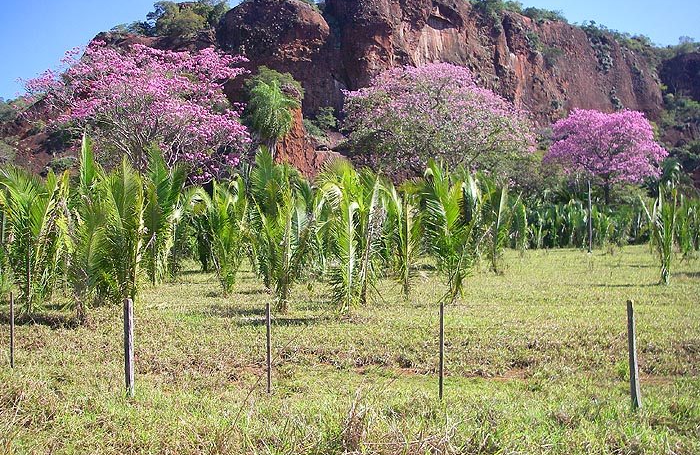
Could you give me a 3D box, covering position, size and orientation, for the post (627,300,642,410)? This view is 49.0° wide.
[{"bbox_3d":[3.314,1.482,8.950,0.110,1.275,0.110,-3,0,0],"label":"post"}]

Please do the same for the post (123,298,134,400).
[{"bbox_3d":[-2.793,1.524,9.700,0.115,1.256,0.115,0,0,0],"label":"post"}]

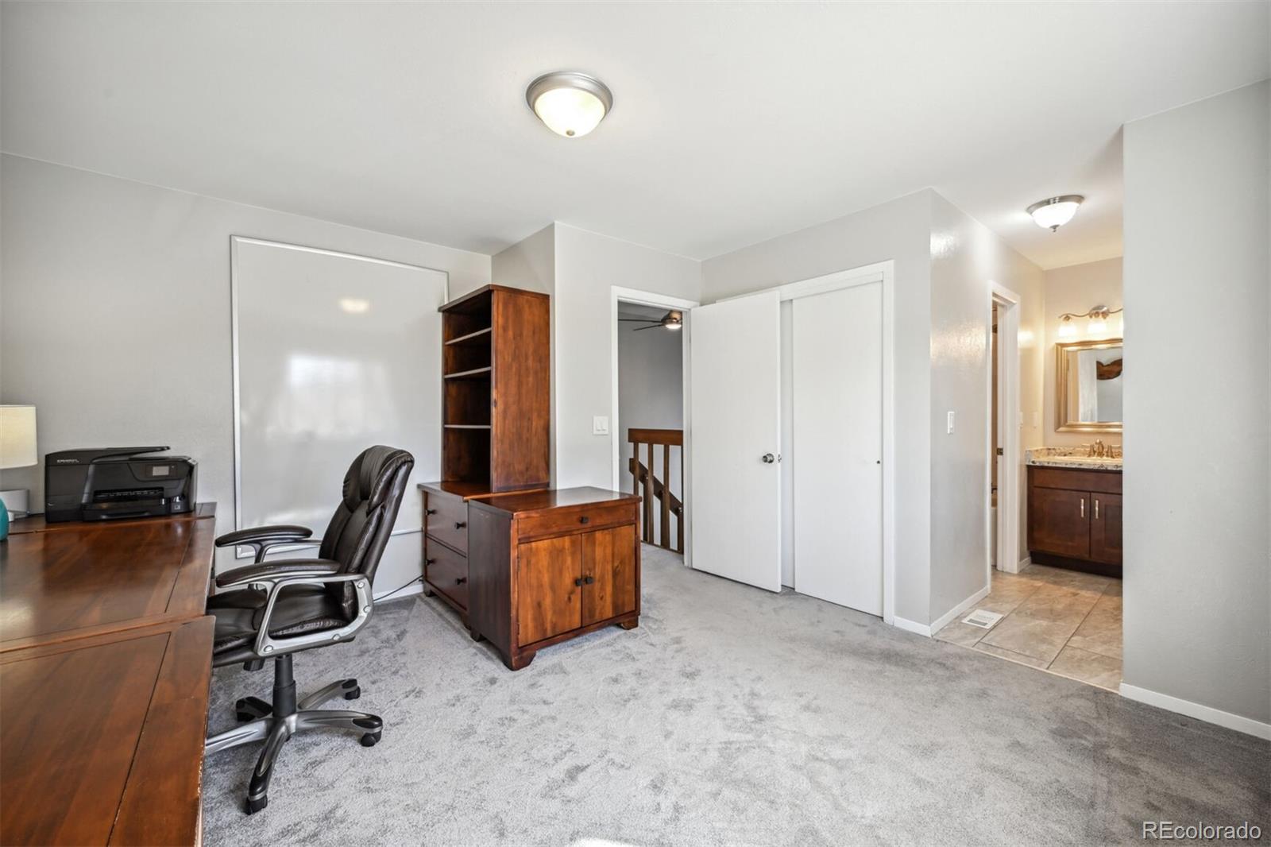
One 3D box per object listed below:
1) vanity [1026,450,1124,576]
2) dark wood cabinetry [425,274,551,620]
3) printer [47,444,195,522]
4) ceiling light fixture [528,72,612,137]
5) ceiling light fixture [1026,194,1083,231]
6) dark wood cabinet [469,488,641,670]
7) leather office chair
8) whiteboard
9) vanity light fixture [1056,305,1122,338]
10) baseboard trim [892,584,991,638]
[{"bbox_3d":[3.567,0.736,3.824,0.485,0.802,0.750,-1,1,-40],"label":"vanity"},{"bbox_3d":[-0.980,0.183,3.252,0.550,1.980,0.775,-1,1,-41],"label":"dark wood cabinetry"},{"bbox_3d":[-2.417,0.272,2.362,0.484,0.316,0.360,-1,1,-36],"label":"printer"},{"bbox_3d":[-0.253,-1.182,1.919,0.334,0.148,0.334,0,1,0],"label":"ceiling light fixture"},{"bbox_3d":[2.462,-1.201,2.899,0.266,0.165,0.266,-1,1,-40],"label":"ceiling light fixture"},{"bbox_3d":[-0.430,0.798,2.769,0.785,0.752,0.505,-1,1,-40],"label":"dark wood cabinet"},{"bbox_3d":[-1.269,0.644,1.835,0.775,1.090,0.660,-1,1,-39],"label":"leather office chair"},{"bbox_3d":[-1.809,-0.157,3.193,1.224,1.842,0.026,-1,1,-40],"label":"whiteboard"},{"bbox_3d":[3.667,-0.820,3.901,0.175,0.214,0.512,-1,1,-40],"label":"vanity light fixture"},{"bbox_3d":[1.952,1.126,3.095,1.030,0.058,0.218,-1,1,-40],"label":"baseboard trim"}]

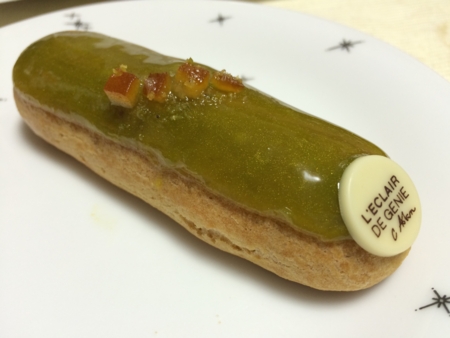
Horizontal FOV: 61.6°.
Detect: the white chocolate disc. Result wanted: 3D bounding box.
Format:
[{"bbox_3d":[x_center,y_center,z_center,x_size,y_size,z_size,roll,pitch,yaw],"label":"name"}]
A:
[{"bbox_3d":[0.043,0.009,0.103,0.028,0.003,0.028,-41,95,-27],"label":"white chocolate disc"}]

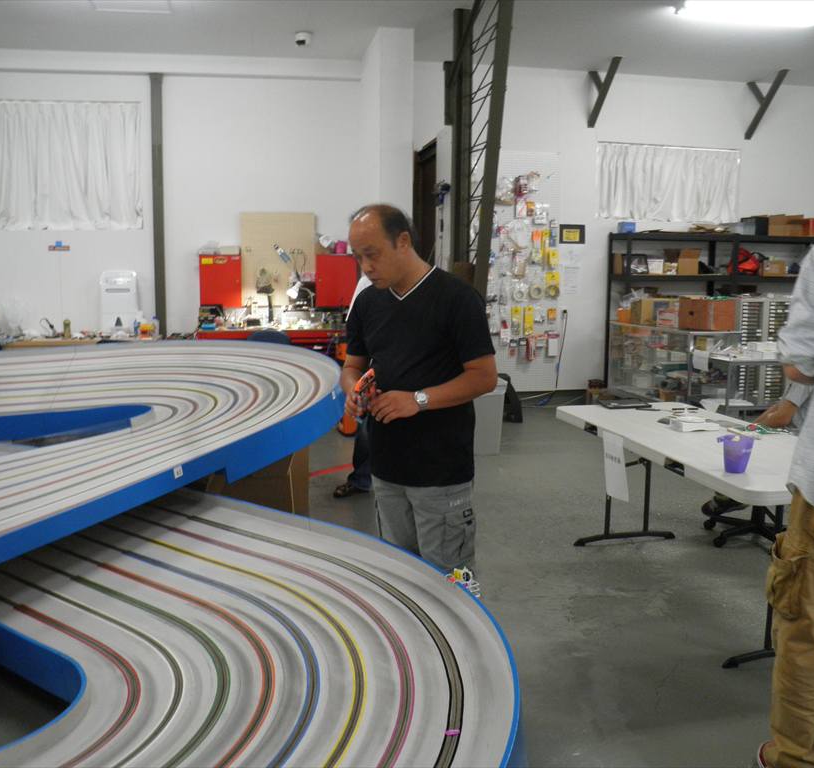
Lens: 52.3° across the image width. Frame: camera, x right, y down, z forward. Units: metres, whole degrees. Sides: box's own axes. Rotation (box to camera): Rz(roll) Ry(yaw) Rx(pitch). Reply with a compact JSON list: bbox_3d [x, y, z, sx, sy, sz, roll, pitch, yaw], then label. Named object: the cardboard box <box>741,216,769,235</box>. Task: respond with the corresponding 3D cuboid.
[{"bbox_3d":[3.719,-1.672,8.828,0.155,0.186,0.240,-1,8,-12],"label":"cardboard box"}]

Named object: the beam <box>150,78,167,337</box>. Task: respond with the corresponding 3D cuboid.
[{"bbox_3d":[-2.371,-1.306,7.999,0.110,3.240,0.100,-1,8,-9],"label":"beam"}]

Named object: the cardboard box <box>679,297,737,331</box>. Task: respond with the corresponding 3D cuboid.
[{"bbox_3d":[2.502,-0.579,6.896,0.290,0.256,0.340,-4,9,-30],"label":"cardboard box"}]

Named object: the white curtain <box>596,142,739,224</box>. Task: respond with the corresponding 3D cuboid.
[{"bbox_3d":[2.732,-2.098,8.660,1.620,0.790,0.090,-1,8,-13],"label":"white curtain"}]

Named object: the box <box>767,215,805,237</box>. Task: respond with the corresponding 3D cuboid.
[{"bbox_3d":[3.986,-1.698,8.916,0.417,0.218,0.300,-1,8,-12],"label":"box"}]

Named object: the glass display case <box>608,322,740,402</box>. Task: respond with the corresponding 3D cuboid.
[{"bbox_3d":[2.351,-0.044,7.431,0.500,0.950,1.530,-1,8,-10],"label":"glass display case"}]

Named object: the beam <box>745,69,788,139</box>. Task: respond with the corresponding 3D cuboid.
[{"bbox_3d":[3.704,-2.871,8.539,0.080,0.580,0.560,-1,8,-13],"label":"beam"}]

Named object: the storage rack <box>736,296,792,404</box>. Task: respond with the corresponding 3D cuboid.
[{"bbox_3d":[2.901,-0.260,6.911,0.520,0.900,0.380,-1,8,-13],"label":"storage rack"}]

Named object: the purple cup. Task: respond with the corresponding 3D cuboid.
[{"bbox_3d":[1.166,0.249,2.946,0.120,0.122,0.108,4,8,22],"label":"purple cup"}]

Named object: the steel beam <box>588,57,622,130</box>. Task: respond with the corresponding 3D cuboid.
[{"bbox_3d":[1.934,-2.843,8.137,0.080,0.580,0.560,-1,8,-13],"label":"steel beam"}]

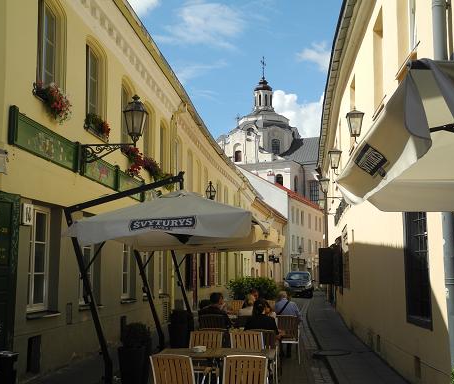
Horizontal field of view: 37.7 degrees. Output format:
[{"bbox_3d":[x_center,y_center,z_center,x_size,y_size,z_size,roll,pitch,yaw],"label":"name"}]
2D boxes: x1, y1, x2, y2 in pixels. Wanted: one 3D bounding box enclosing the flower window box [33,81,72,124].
[{"bbox_3d":[-2.830,-1.508,10.949,0.420,0.590,1.120,-1,-6,5],"label":"flower window box"}]

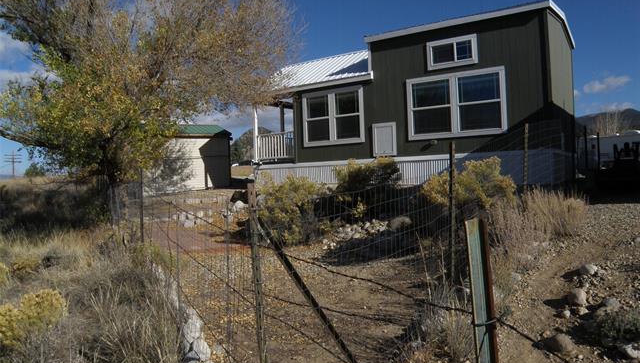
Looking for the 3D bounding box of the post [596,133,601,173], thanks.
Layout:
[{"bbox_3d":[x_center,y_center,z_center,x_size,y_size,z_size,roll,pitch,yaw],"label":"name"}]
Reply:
[{"bbox_3d":[7.550,-0.660,13.000,0.060,1.350,0.060,-2,0,37],"label":"post"}]

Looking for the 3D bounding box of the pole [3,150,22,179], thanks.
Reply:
[{"bbox_3d":[-57.500,-2.400,90.000,3.200,6.500,0.300,-2,0,-33],"label":"pole"}]

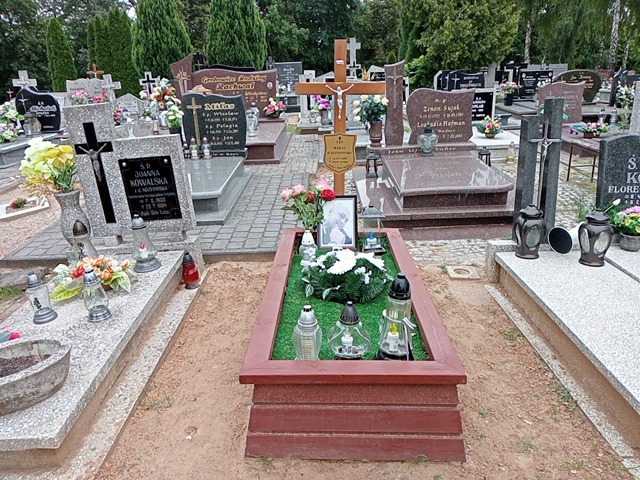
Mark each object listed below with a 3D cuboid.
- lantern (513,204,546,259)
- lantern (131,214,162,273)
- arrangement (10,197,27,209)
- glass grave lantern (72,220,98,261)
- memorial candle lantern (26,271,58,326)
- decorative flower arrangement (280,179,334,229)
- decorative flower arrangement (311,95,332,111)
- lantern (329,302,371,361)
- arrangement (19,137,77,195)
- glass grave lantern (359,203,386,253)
[{"bbox_3d":[1.368,-0.056,3.380,0.200,0.330,0.200,-1,17,0],"label":"lantern"},{"bbox_3d":[-1.183,0.011,3.439,0.185,0.365,0.185,-6,20,0],"label":"lantern"},{"bbox_3d":[-3.425,-0.422,5.900,0.190,0.120,0.150,-1,18,0],"label":"arrangement"},{"bbox_3d":[-1.452,0.028,3.220,0.145,0.310,0.145,-4,19,0],"label":"glass grave lantern"},{"bbox_3d":[-1.535,0.306,2.827,0.137,0.273,0.137,-7,18,1],"label":"memorial candle lantern"},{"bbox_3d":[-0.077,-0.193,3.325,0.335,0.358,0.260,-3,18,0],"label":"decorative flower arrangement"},{"bbox_3d":[0.027,-2.429,9.200,0.380,0.310,0.330,-1,17,0],"label":"decorative flower arrangement"},{"bbox_3d":[0.119,0.363,2.090,0.171,0.245,0.171,-1,17,0],"label":"lantern"},{"bbox_3d":[-1.684,-0.461,3.200,0.320,0.345,0.310,-4,18,-10],"label":"arrangement"},{"bbox_3d":[0.382,-0.083,3.680,0.175,0.325,0.175,-1,18,0],"label":"glass grave lantern"}]

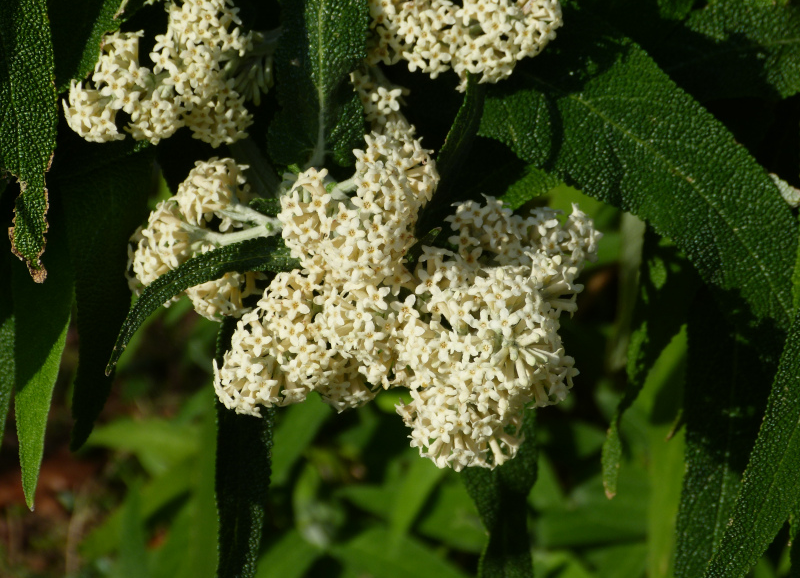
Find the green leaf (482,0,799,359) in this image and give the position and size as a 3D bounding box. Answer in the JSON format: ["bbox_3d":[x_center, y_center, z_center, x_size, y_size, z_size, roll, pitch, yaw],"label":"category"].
[{"bbox_3d":[0.063,-0.027,0.850,0.041,0.112,0.025,-41,-7,-18],"label":"green leaf"}]

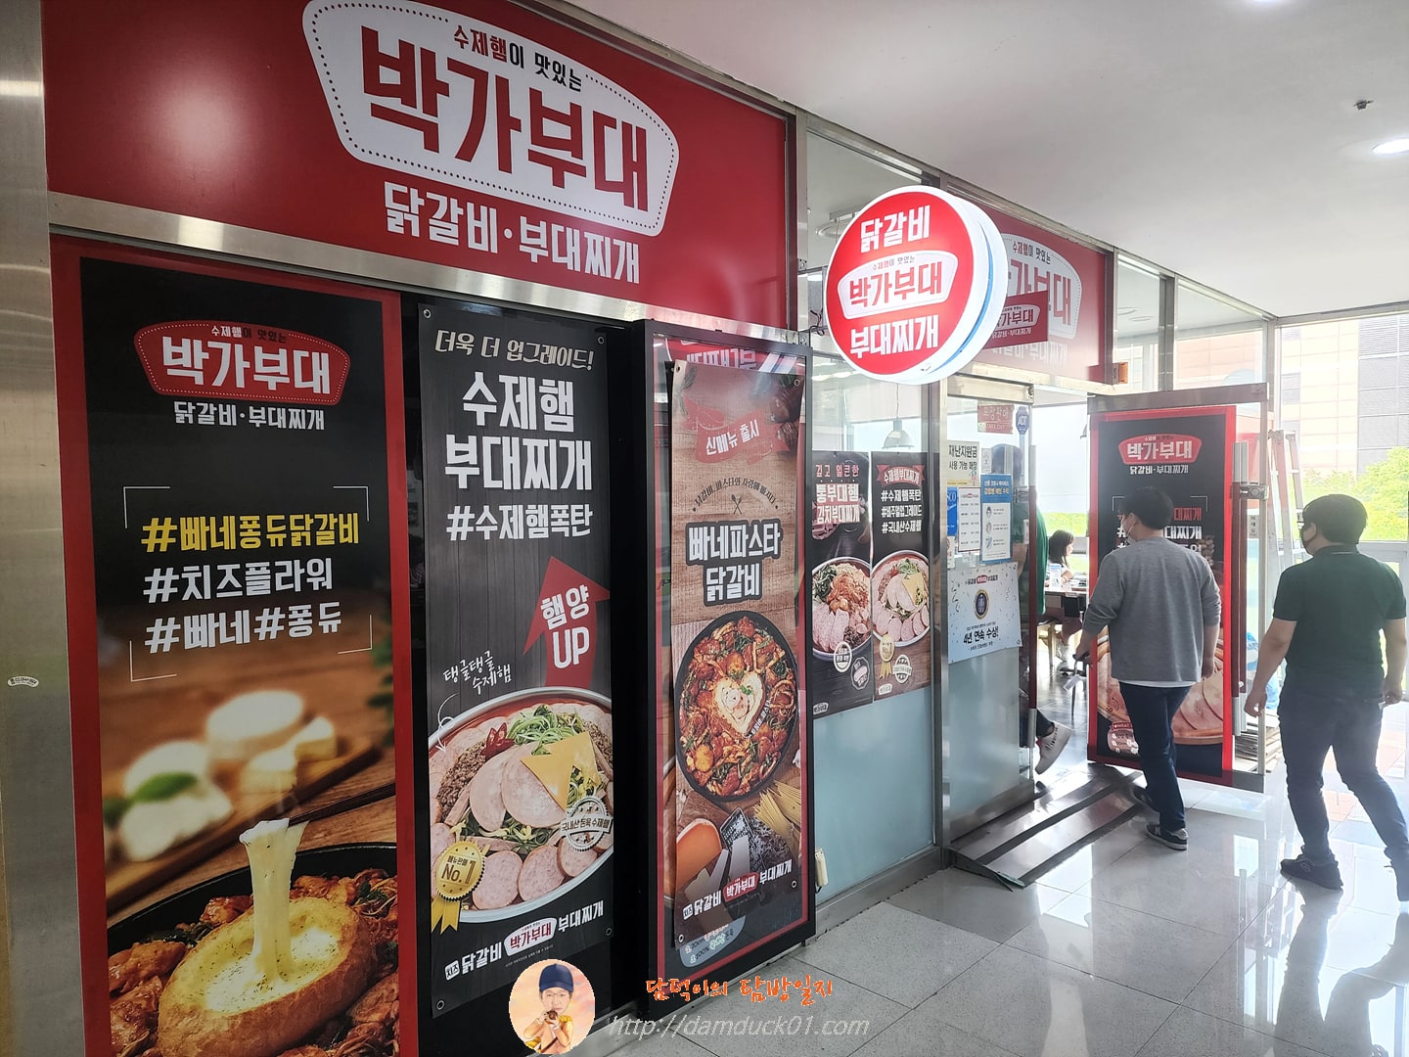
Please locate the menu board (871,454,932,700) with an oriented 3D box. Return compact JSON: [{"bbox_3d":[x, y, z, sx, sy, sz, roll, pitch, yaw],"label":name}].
[{"bbox_3d":[0.831,0.187,3.917,0.020,1.000,0.435,1,3,45],"label":"menu board"}]

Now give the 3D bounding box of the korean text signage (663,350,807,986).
[{"bbox_3d":[0.129,0.399,3.073,0.030,1.840,0.640,1,3,45],"label":"korean text signage"}]

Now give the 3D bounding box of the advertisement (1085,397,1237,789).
[{"bbox_3d":[2.493,0.348,5.110,0.720,1.950,0.030,1,3,41],"label":"advertisement"}]

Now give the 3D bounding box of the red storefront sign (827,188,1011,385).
[{"bbox_3d":[0.686,-0.796,3.100,0.620,0.620,0.180,1,3,45],"label":"red storefront sign"}]

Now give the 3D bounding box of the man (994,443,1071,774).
[{"bbox_3d":[1.768,0.446,5.176,0.480,1.800,0.560,-3,3,-41],"label":"man"}]

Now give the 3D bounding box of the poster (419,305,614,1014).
[{"bbox_3d":[-0.486,0.336,2.549,0.020,1.790,0.595,1,3,45],"label":"poster"}]

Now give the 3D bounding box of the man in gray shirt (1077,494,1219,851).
[{"bbox_3d":[2.136,0.641,4.502,0.570,1.660,0.460,-1,2,-5],"label":"man in gray shirt"}]

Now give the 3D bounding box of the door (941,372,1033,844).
[{"bbox_3d":[1.370,0.352,4.445,0.050,2.080,0.860,1,3,45],"label":"door"}]

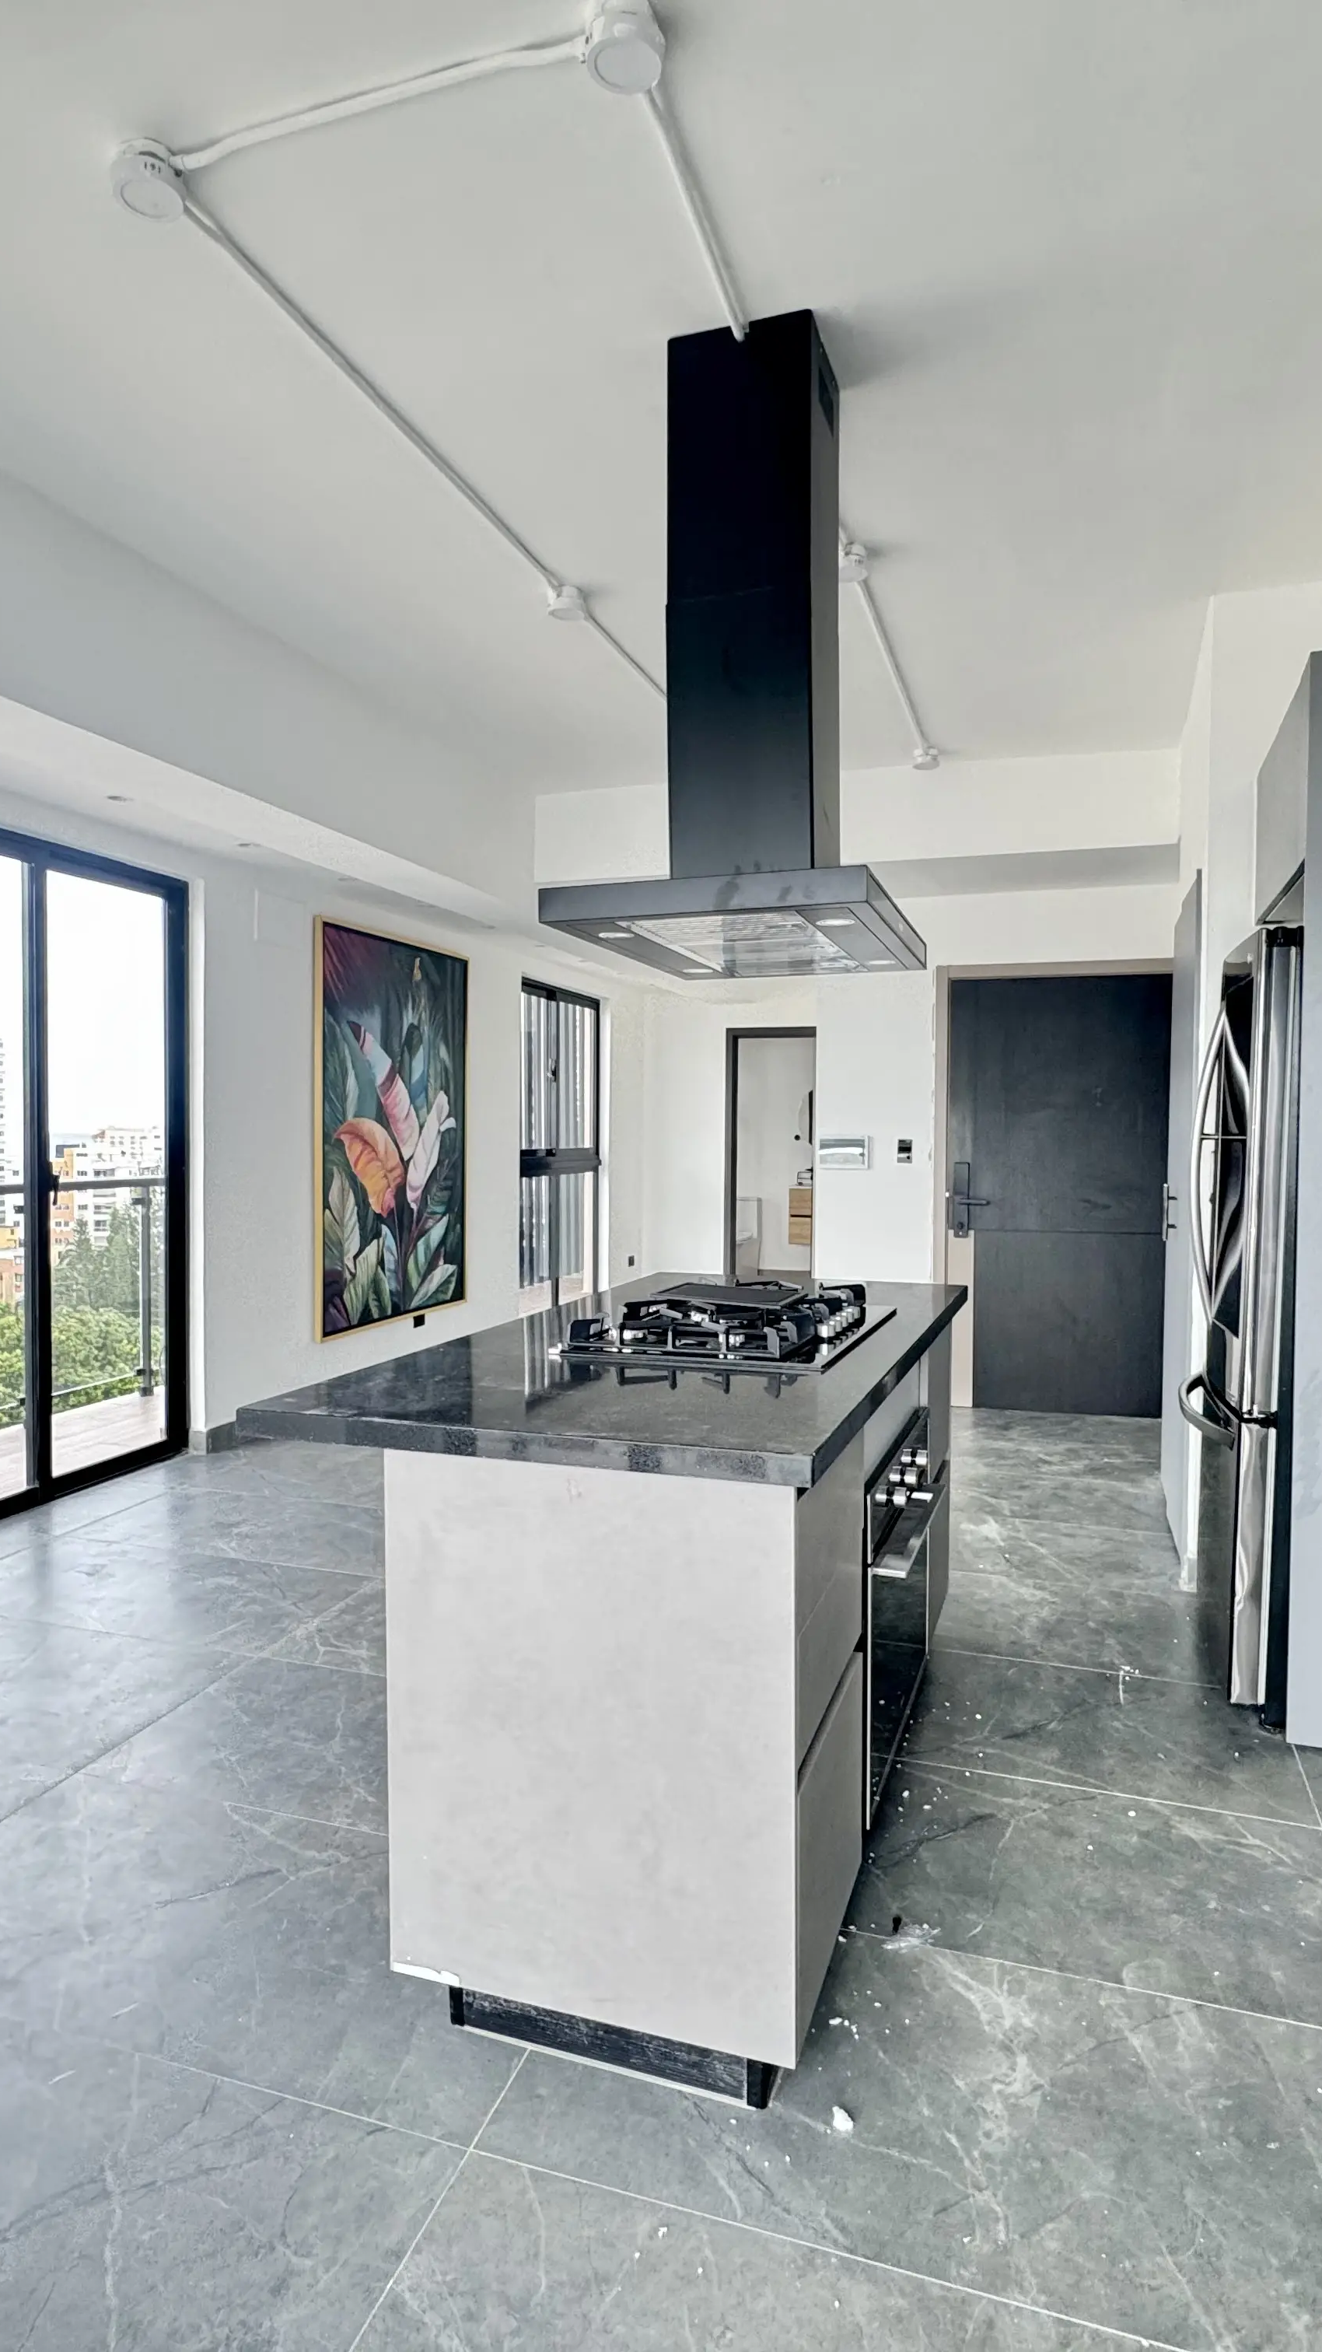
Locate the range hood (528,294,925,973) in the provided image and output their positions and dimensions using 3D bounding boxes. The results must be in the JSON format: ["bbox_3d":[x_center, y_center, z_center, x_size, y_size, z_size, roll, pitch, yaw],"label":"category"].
[{"bbox_3d":[0.201,-1.067,2.608,0.609,1.194,0.902,1,2,19],"label":"range hood"}]

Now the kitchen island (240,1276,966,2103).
[{"bbox_3d":[0.091,0.784,2.698,0.898,0.927,1.948,1,2,19],"label":"kitchen island"}]

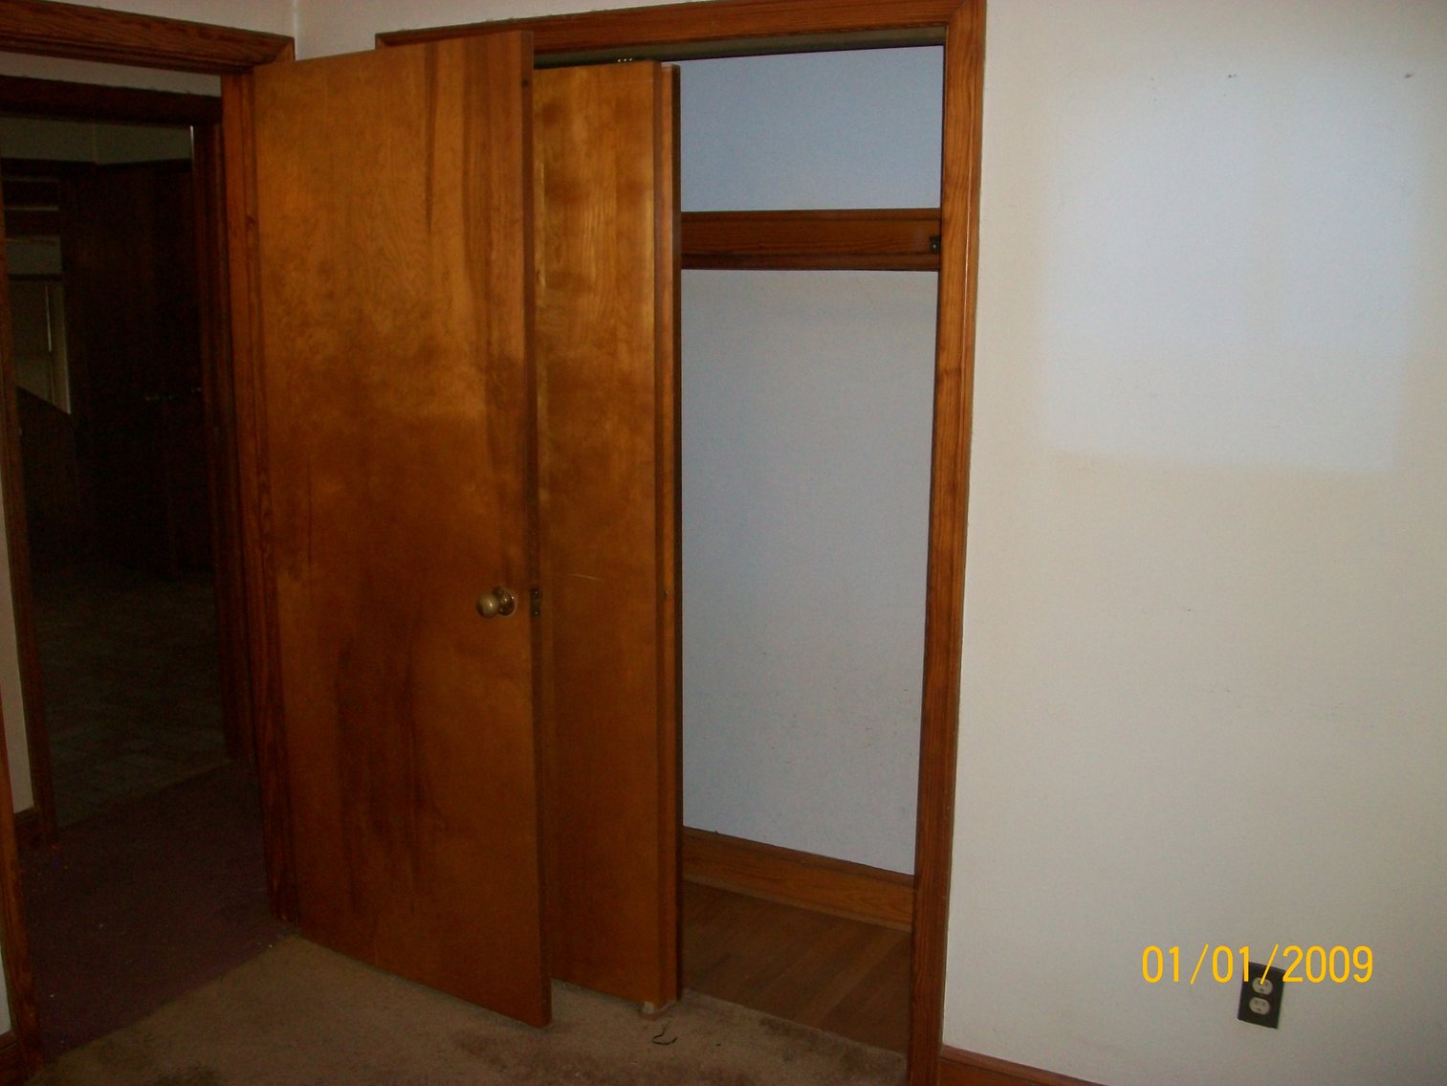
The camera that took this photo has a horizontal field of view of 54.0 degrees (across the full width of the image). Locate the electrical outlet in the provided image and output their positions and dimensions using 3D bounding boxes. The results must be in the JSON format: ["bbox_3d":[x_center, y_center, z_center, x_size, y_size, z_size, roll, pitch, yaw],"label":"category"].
[{"bbox_3d":[0.937,0.789,2.477,0.070,0.114,0.008,6,13,27],"label":"electrical outlet"}]

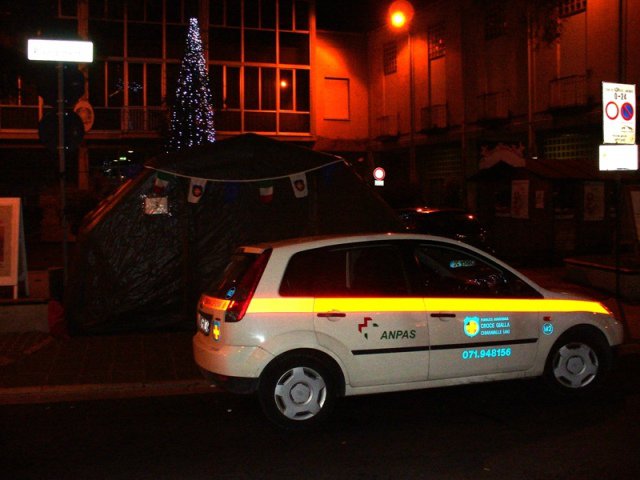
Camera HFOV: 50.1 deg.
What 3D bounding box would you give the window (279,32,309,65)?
[{"bbox_3d":[-1.122,-8.189,29.285,1.380,1.400,0.130,-1,3,-20],"label":"window"}]

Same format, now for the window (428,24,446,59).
[{"bbox_3d":[4.544,-7.648,26.386,0.150,1.320,1.100,-2,3,-27],"label":"window"}]

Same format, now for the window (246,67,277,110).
[{"bbox_3d":[-2.501,-6.369,28.759,1.420,1.920,0.130,-1,3,-20],"label":"window"}]

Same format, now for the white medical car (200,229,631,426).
[{"bbox_3d":[0.838,0.640,6.245,3.940,1.440,1.700,-1,3,-19],"label":"white medical car"}]

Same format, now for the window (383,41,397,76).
[{"bbox_3d":[3.004,-7.776,29.357,0.150,1.380,1.050,-2,3,-27],"label":"window"}]

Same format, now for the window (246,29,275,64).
[{"bbox_3d":[-2.501,-8.122,28.759,1.420,1.400,0.130,-1,3,-20],"label":"window"}]

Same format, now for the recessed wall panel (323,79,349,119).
[{"bbox_3d":[0.755,-6.229,30.373,1.220,1.900,0.150,-2,3,-23],"label":"recessed wall panel"}]

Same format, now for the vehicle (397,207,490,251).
[{"bbox_3d":[2.451,0.134,14.023,1.750,1.490,4.100,0,3,10],"label":"vehicle"}]

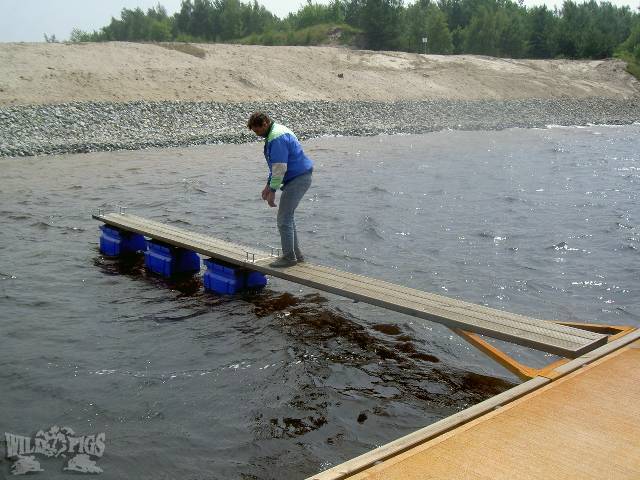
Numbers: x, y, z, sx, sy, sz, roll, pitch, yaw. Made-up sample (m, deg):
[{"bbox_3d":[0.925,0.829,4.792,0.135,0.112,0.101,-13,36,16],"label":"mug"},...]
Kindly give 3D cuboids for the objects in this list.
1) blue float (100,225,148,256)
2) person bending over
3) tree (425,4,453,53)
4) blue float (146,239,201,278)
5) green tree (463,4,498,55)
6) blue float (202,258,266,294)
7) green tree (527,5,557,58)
[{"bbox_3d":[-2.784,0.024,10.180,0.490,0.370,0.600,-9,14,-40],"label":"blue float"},{"bbox_3d":[-0.401,-0.515,7.312,0.650,1.532,0.520,-2,11,-11],"label":"person bending over"},{"bbox_3d":[13.147,-23.464,80.000,3.110,5.430,3.110,2,11,9],"label":"tree"},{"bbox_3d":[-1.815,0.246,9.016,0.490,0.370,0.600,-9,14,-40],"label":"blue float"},{"bbox_3d":[17.806,-23.353,80.000,3.990,5.660,3.990,2,11,12],"label":"green tree"},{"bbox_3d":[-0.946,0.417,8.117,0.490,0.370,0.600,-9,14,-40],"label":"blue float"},{"bbox_3d":[25.188,-23.710,82.000,3.410,6.260,3.410,3,11,16],"label":"green tree"}]

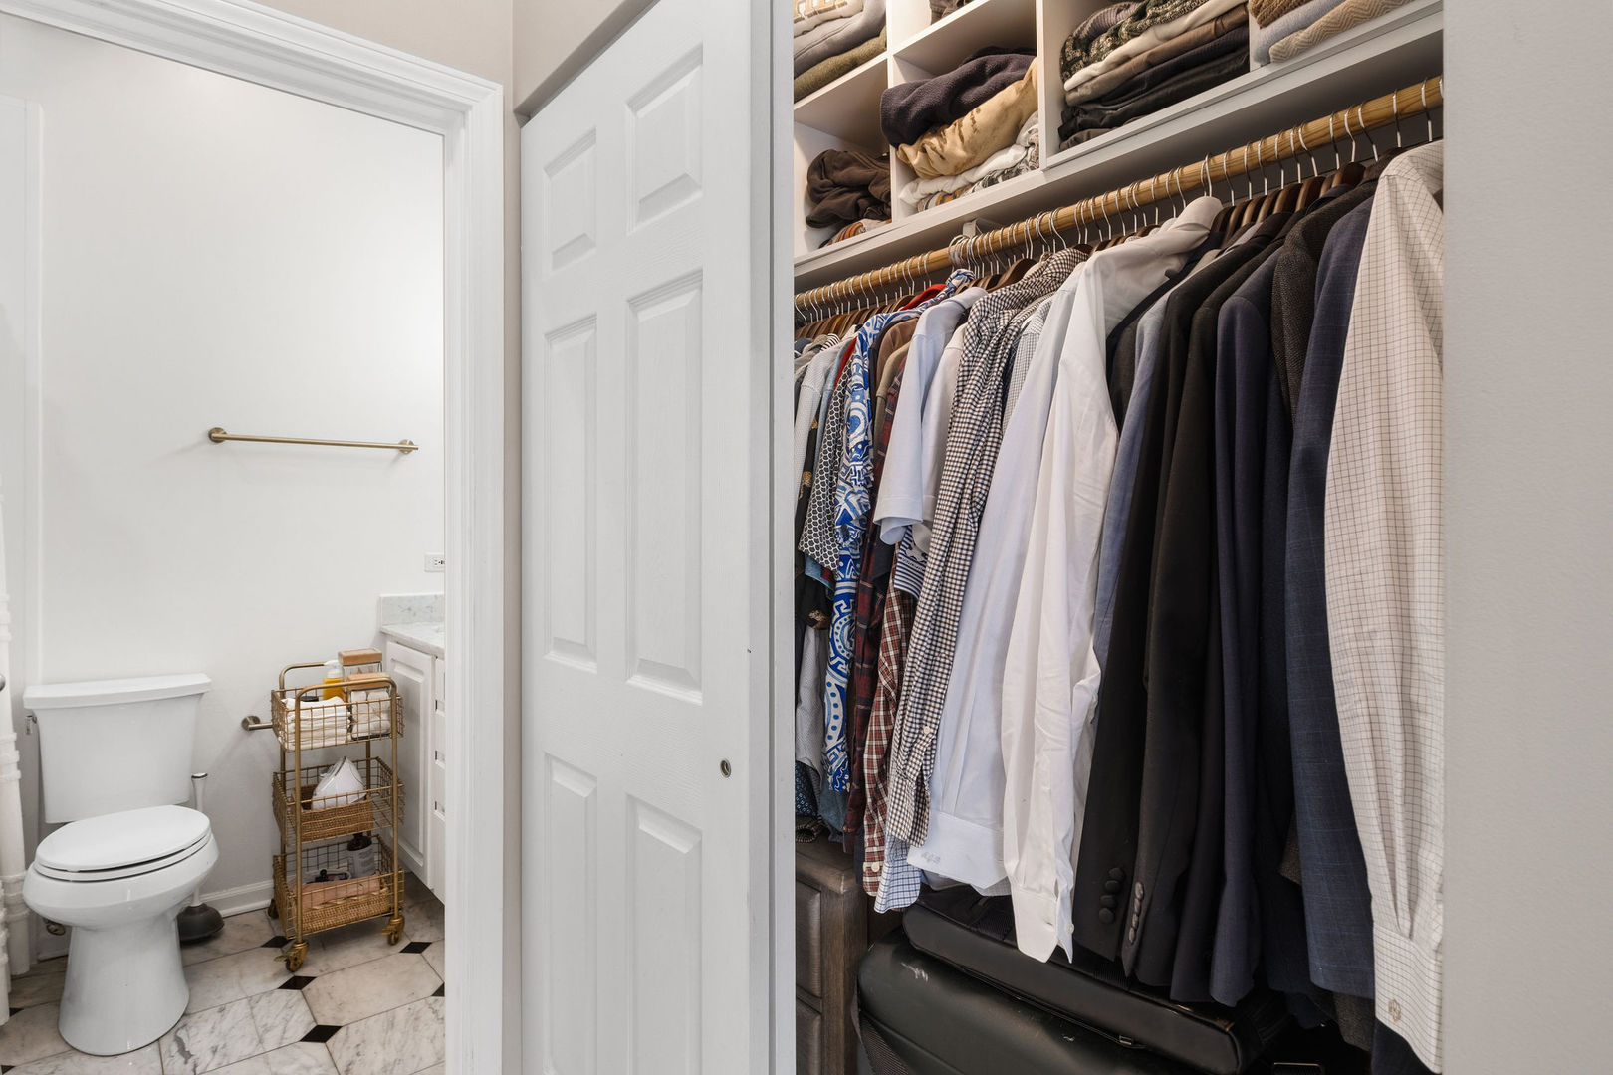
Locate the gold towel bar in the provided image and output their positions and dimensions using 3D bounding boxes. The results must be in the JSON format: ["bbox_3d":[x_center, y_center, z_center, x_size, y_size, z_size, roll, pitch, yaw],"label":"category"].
[{"bbox_3d":[-1.678,-0.331,2.782,0.612,0.050,0.070,0,0,-41],"label":"gold towel bar"}]

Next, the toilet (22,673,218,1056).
[{"bbox_3d":[-1.843,0.835,2.177,0.420,0.800,0.735,0,0,-41],"label":"toilet"}]

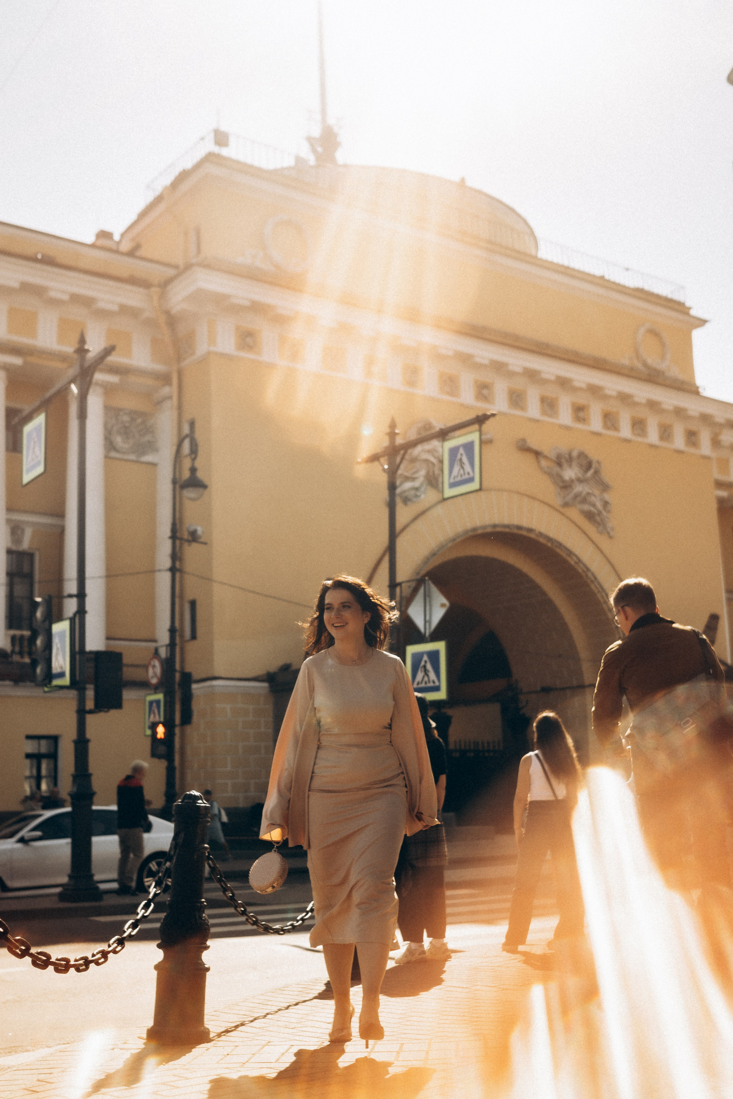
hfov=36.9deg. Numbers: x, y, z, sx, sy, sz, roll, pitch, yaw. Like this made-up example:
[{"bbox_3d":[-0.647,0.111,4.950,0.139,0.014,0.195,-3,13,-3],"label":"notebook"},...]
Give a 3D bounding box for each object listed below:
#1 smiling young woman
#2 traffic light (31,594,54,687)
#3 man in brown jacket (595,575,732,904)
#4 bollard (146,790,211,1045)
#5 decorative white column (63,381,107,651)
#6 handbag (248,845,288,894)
[{"bbox_3d":[-0.075,0.955,4.184,0.650,1.731,0.420,-3,-10,5],"label":"smiling young woman"},{"bbox_3d":[-3.843,1.082,13.046,0.240,1.082,0.340,6,-13,-36],"label":"traffic light"},{"bbox_3d":[1.266,1.024,4.663,0.600,1.833,0.400,1,-11,-14],"label":"man in brown jacket"},{"bbox_3d":[-0.685,1.372,4.160,0.240,0.895,0.240,2,-10,0],"label":"bollard"},{"bbox_3d":[-6.687,-0.863,26.296,1.050,6.595,1.050,6,-13,-36],"label":"decorative white column"},{"bbox_3d":[-0.365,1.196,4.100,0.170,0.185,0.060,0,-27,44],"label":"handbag"}]

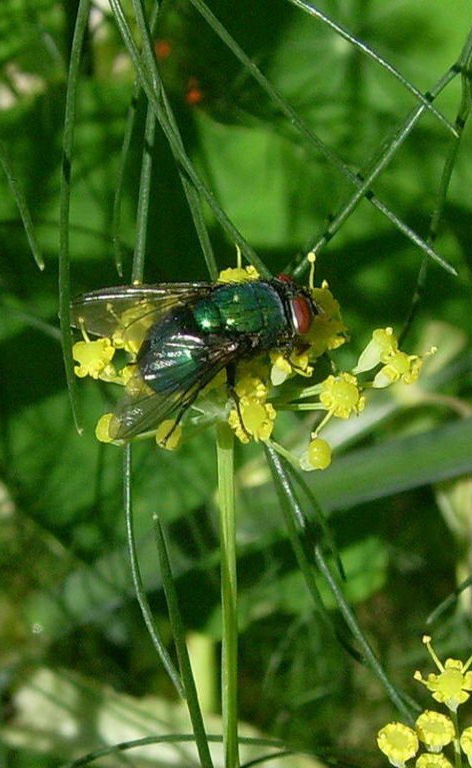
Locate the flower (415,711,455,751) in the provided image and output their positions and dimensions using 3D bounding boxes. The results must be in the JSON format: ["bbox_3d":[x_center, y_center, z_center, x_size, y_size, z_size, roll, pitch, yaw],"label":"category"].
[{"bbox_3d":[0.010,0.018,0.060,0.002,0.001,0.002,-6,44,0],"label":"flower"}]

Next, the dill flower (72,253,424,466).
[{"bbox_3d":[0.001,-0.002,0.062,0.018,0.006,0.014,0,31,0],"label":"dill flower"}]

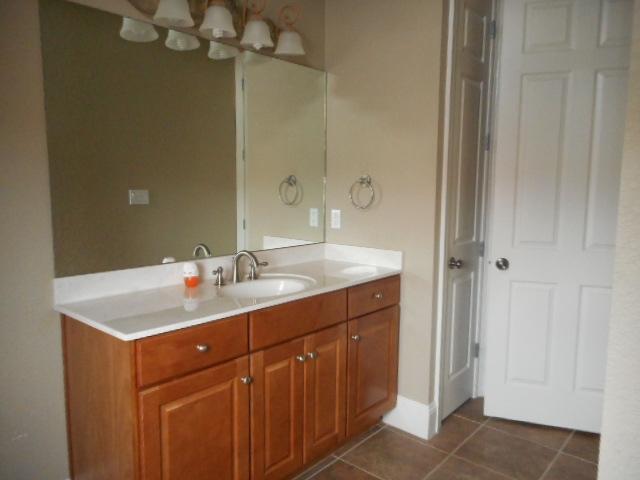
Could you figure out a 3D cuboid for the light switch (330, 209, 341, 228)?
[{"bbox_3d":[0.104,-0.125,2.791,0.070,0.113,0.014,6,8,42],"label":"light switch"}]

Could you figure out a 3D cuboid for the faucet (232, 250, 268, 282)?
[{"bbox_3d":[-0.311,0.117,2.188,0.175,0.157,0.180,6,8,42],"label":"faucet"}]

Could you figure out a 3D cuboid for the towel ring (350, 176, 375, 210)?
[{"bbox_3d":[0.255,-0.266,2.596,0.163,0.192,0.074,6,8,42],"label":"towel ring"}]

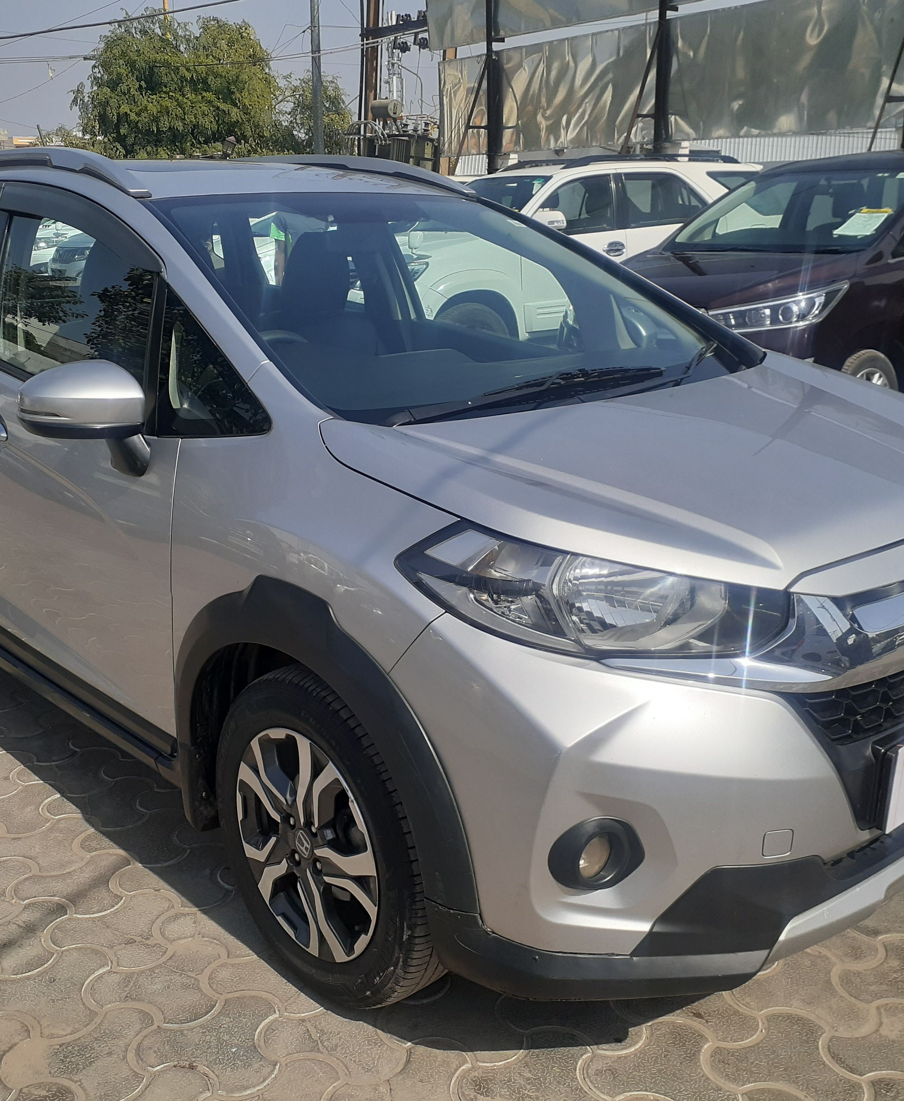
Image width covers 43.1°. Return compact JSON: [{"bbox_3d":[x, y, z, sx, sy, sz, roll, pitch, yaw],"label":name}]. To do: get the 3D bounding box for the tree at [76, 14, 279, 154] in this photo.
[{"bbox_3d":[-9.035,-13.580,37.703,6.600,7.900,6.400,0,16,0],"label":"tree"}]

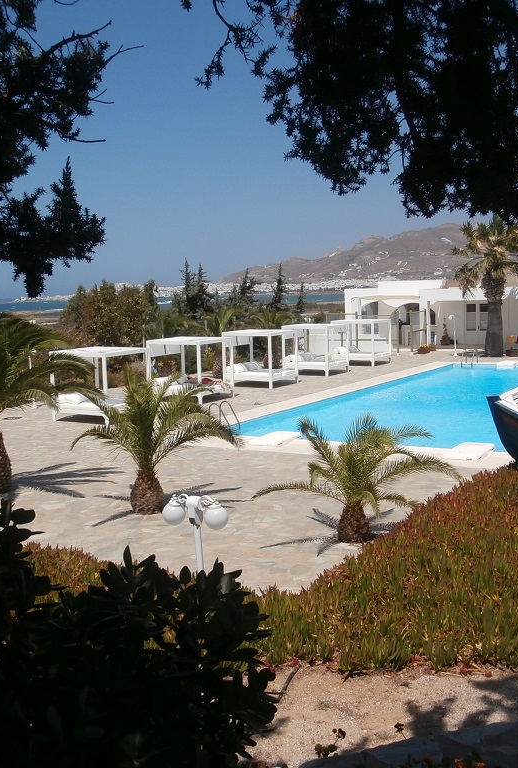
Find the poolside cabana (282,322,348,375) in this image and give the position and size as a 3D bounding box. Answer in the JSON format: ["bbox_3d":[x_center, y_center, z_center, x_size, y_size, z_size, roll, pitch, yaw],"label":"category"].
[{"bbox_3d":[2.336,-1.404,36.459,2.065,1.986,1.803,2,7,33],"label":"poolside cabana"}]

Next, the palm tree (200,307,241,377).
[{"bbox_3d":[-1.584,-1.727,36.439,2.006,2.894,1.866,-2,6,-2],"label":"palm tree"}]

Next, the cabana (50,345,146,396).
[{"bbox_3d":[-4.483,0.030,25.132,2.065,1.986,1.803,2,7,33],"label":"cabana"}]

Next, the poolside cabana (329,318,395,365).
[{"bbox_3d":[4.634,-1.869,40.105,2.065,1.986,1.803,2,7,33],"label":"poolside cabana"}]

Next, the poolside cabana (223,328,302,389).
[{"bbox_3d":[0.055,-0.925,32.677,2.065,1.986,1.803,2,7,33],"label":"poolside cabana"}]

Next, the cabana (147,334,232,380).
[{"bbox_3d":[-2.215,-0.464,29.061,2.065,1.986,1.803,2,7,33],"label":"cabana"}]

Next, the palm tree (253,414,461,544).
[{"bbox_3d":[1.351,1.302,12.331,2.873,1.774,2.672,-1,6,6],"label":"palm tree"}]

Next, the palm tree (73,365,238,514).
[{"bbox_3d":[-1.677,0.874,14.380,2.668,2.395,2.481,-3,6,-8],"label":"palm tree"}]

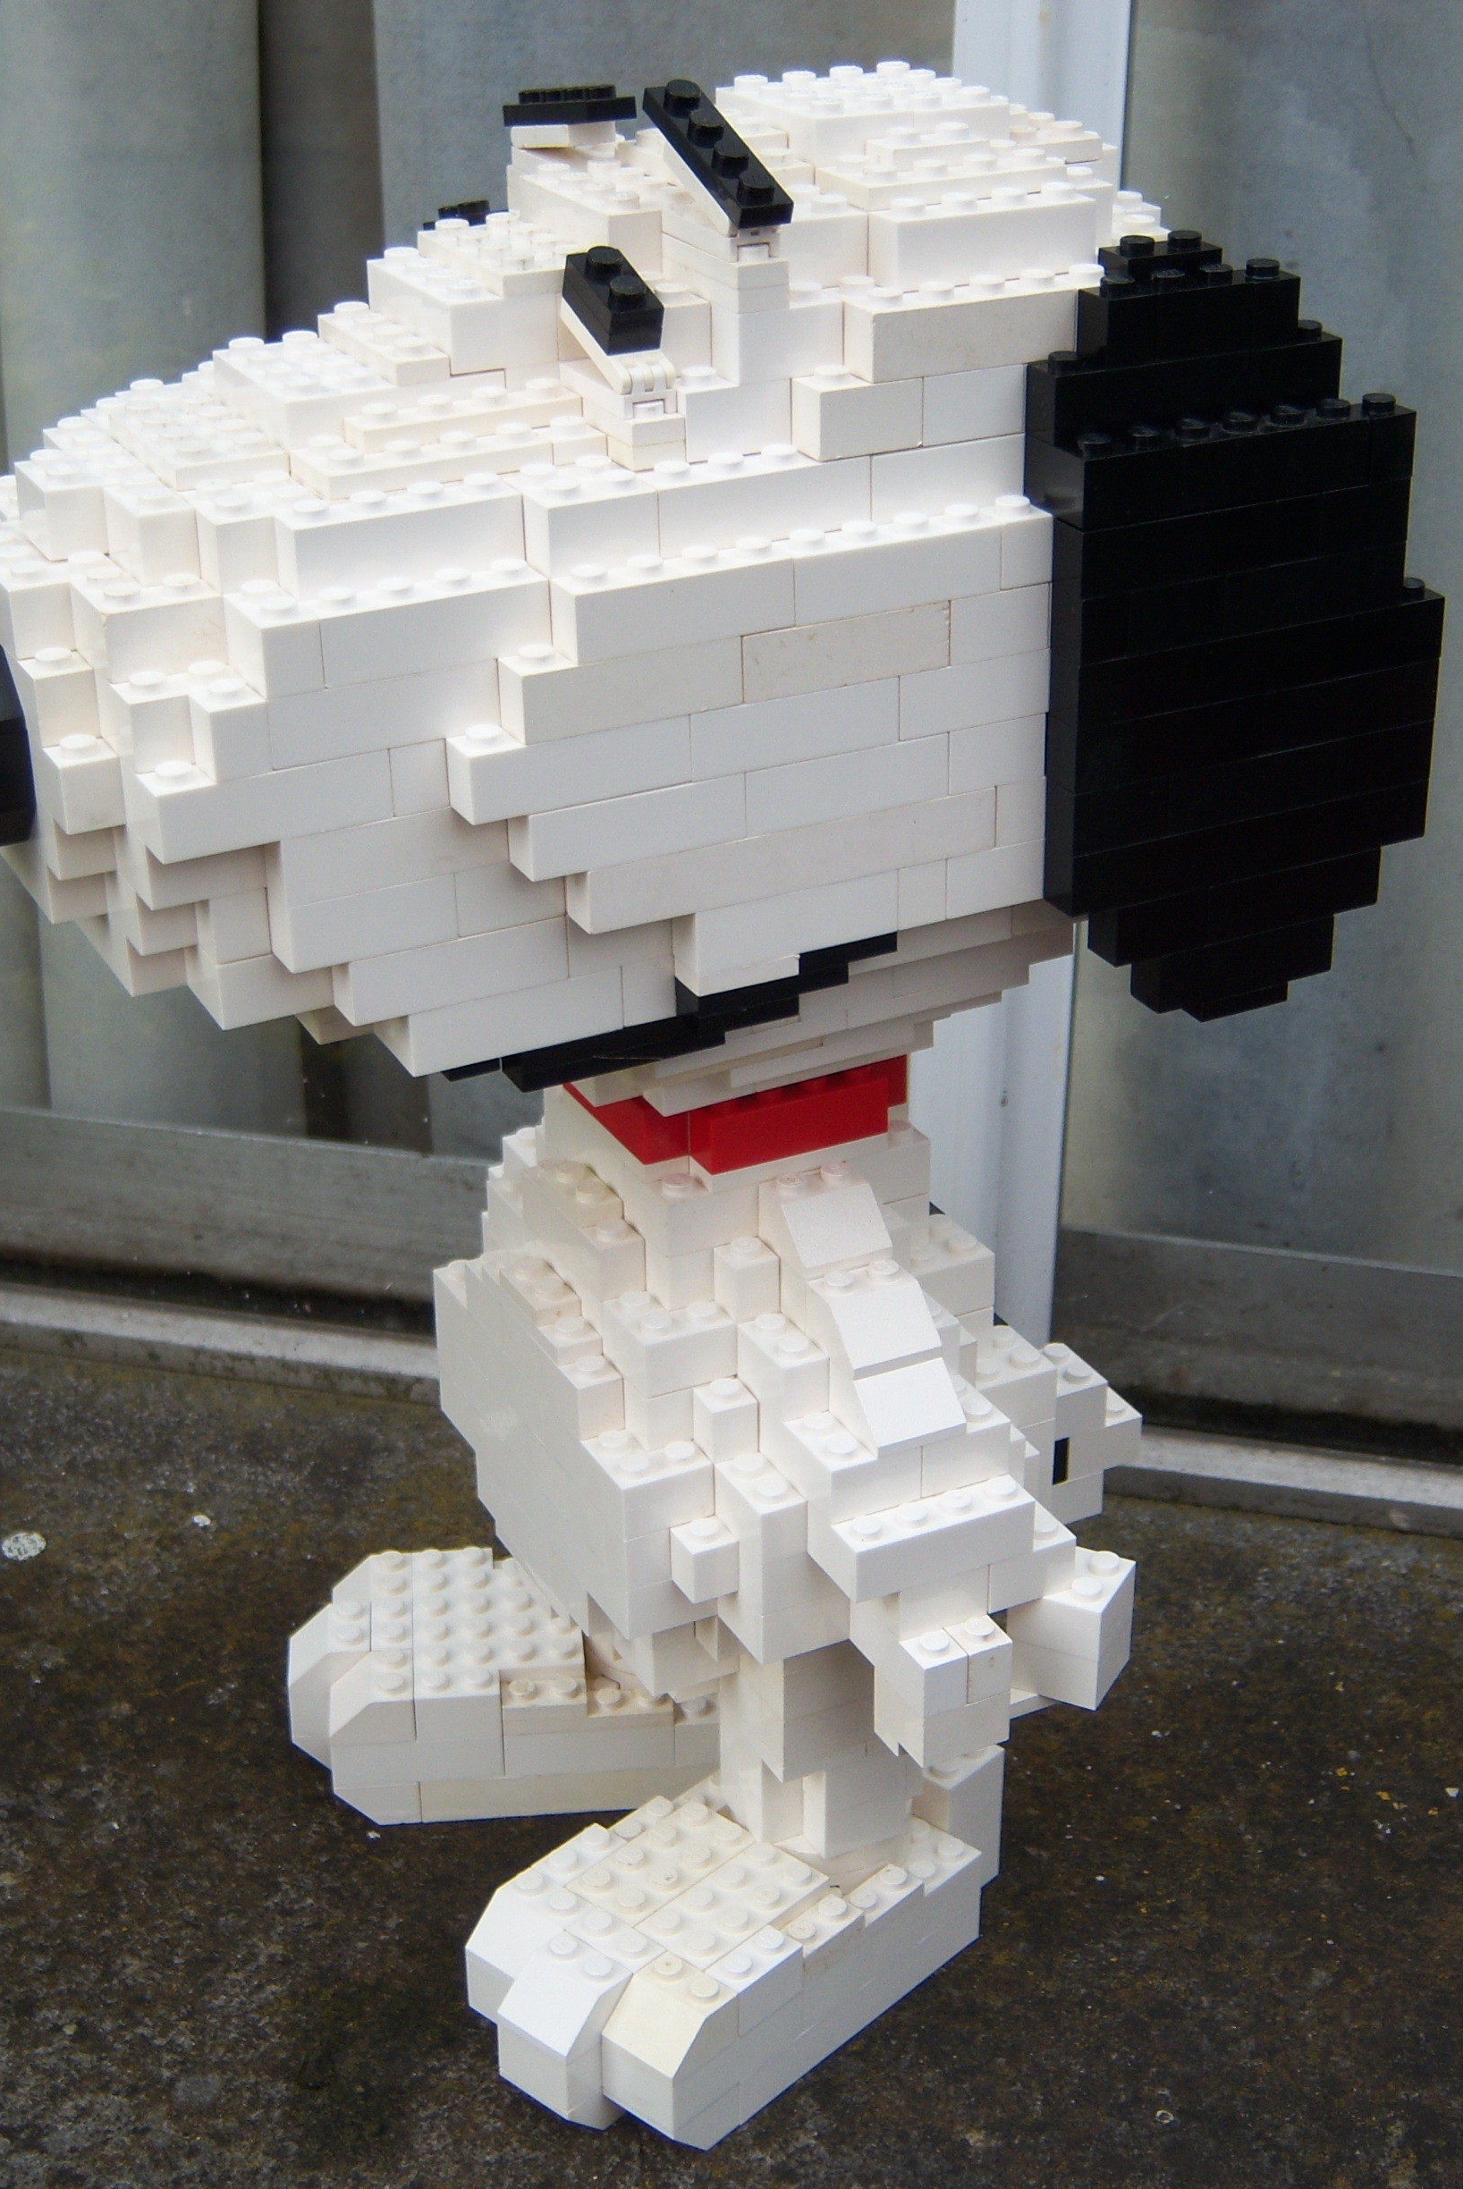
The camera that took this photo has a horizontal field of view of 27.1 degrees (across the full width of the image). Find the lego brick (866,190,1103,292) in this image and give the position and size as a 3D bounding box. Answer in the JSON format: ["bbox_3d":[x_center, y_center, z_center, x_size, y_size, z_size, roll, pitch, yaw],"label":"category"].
[{"bbox_3d":[0.034,-0.119,0.422,0.032,0.011,0.012,-14,29,-23],"label":"lego brick"}]

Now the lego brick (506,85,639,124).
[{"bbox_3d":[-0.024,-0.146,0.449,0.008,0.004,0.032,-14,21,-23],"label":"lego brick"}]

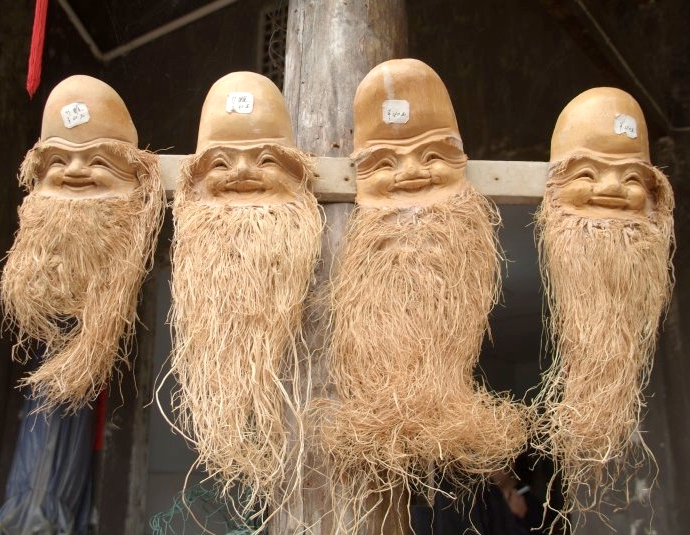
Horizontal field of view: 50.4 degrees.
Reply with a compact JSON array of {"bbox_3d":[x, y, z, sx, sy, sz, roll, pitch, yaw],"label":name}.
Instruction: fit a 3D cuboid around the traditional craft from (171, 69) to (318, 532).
[{"bbox_3d":[-0.116,0.018,0.850,0.172,0.515,0.125,1,-12,-4],"label":"traditional craft"}]

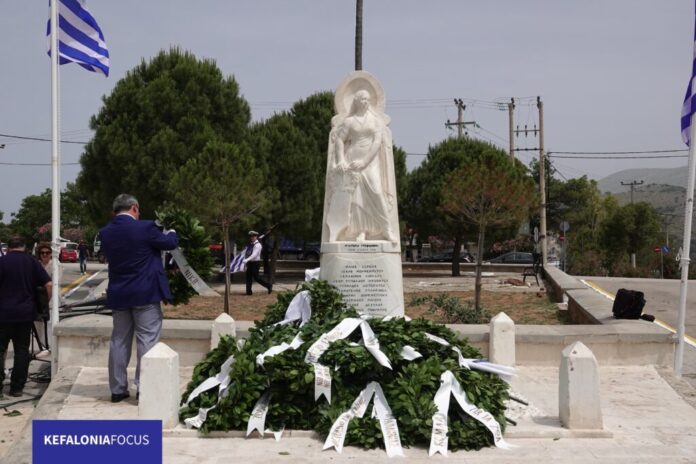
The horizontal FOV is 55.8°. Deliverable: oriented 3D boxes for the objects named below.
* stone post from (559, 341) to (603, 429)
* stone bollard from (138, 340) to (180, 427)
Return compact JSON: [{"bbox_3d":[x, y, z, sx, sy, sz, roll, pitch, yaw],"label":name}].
[{"bbox_3d":[1.645,1.065,4.623,0.230,0.595,0.230,0,-2,0],"label":"stone post"},{"bbox_3d":[-1.330,1.065,4.623,0.230,0.595,0.230,0,-2,0],"label":"stone bollard"}]

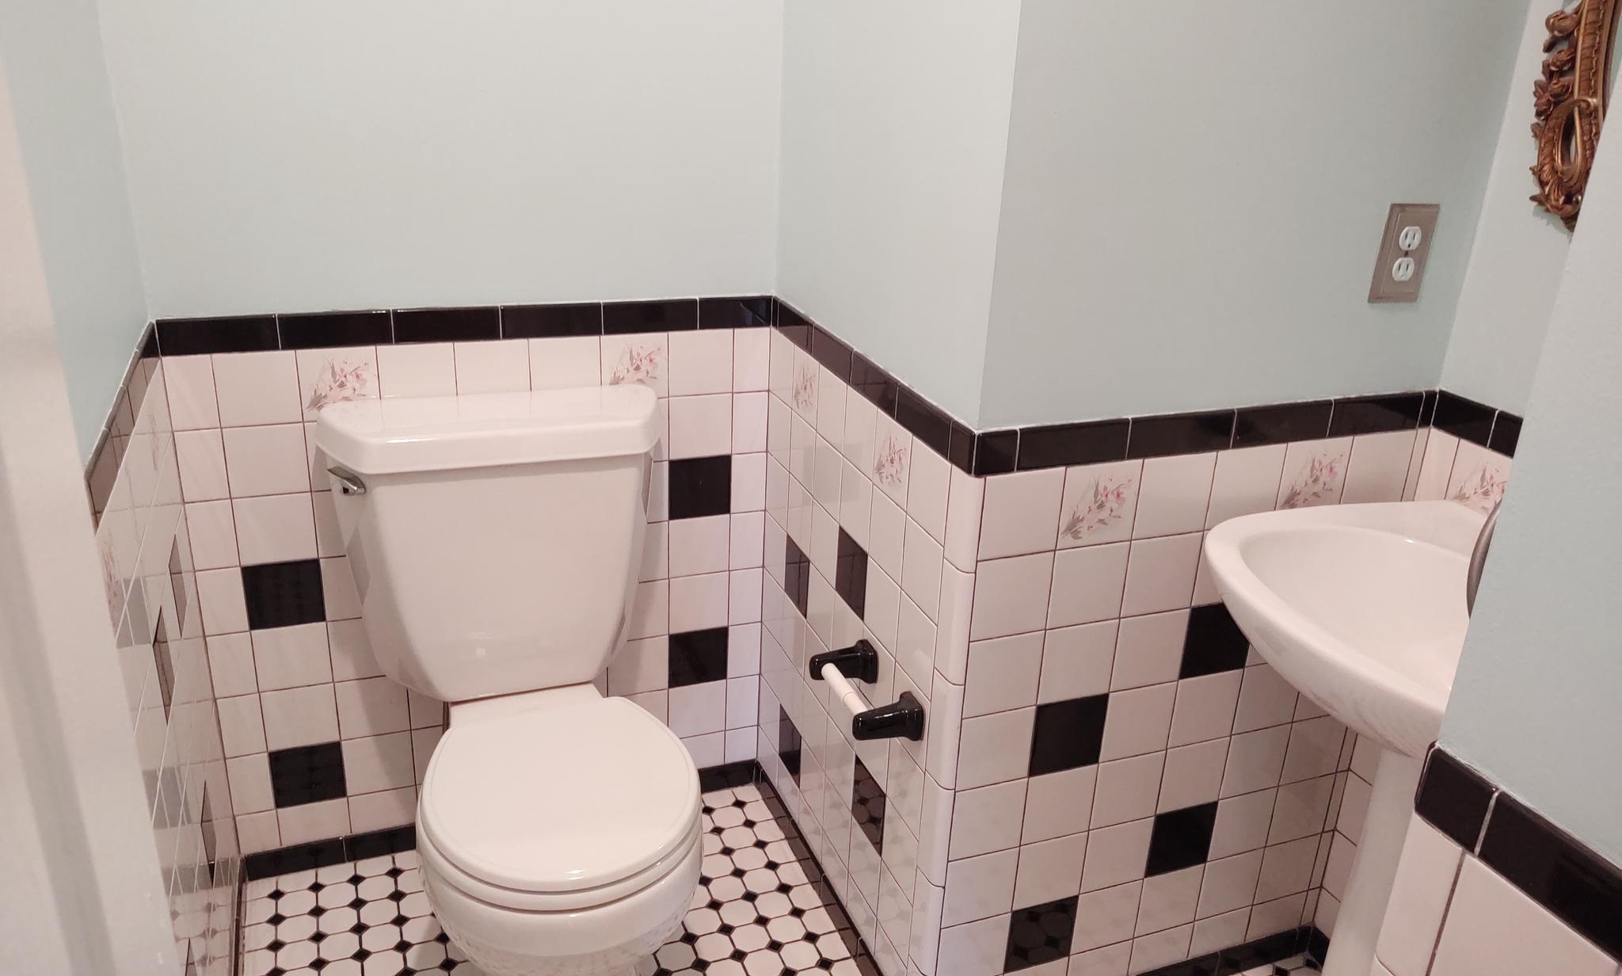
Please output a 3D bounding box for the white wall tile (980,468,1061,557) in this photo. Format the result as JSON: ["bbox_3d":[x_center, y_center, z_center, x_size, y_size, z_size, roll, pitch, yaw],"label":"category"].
[{"bbox_3d":[0.250,0.031,1.508,0.108,0.108,0.009,-6,23,-21],"label":"white wall tile"}]

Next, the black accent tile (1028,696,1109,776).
[{"bbox_3d":[0.338,0.324,1.668,0.108,0.108,0.010,-6,24,-21],"label":"black accent tile"}]

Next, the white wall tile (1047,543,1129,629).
[{"bbox_3d":[0.347,0.121,1.586,0.108,0.108,0.010,-6,24,-21],"label":"white wall tile"}]

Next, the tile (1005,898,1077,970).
[{"bbox_3d":[0.325,0.628,1.793,0.108,0.108,0.009,-6,24,-21],"label":"tile"}]

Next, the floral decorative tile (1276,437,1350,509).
[{"bbox_3d":[0.657,-0.013,1.661,0.108,0.108,0.009,-6,23,-21],"label":"floral decorative tile"}]

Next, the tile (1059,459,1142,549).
[{"bbox_3d":[0.352,0.019,1.545,0.108,0.108,0.010,-6,24,-21],"label":"tile"}]

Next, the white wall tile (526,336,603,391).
[{"bbox_3d":[-0.383,-0.185,1.968,0.108,0.108,0.010,-6,23,-20],"label":"white wall tile"}]

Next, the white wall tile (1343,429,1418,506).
[{"bbox_3d":[0.759,-0.024,1.701,0.108,0.108,0.009,-6,24,-21],"label":"white wall tile"}]

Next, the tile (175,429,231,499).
[{"bbox_3d":[-0.881,-0.032,1.837,0.061,0.108,0.009,-6,23,-20],"label":"tile"}]

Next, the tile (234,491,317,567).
[{"bbox_3d":[-0.800,0.061,1.897,0.108,0.108,0.009,-6,23,-20],"label":"tile"}]

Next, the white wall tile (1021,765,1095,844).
[{"bbox_3d":[0.334,0.426,1.712,0.108,0.108,0.009,-6,23,-20],"label":"white wall tile"}]

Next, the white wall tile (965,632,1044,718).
[{"bbox_3d":[0.241,0.234,1.590,0.108,0.108,0.009,-6,24,-21],"label":"white wall tile"}]

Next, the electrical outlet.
[{"bbox_3d":[0.737,-0.292,1.576,0.080,0.124,0.009,-6,24,-21],"label":"electrical outlet"}]

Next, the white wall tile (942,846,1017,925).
[{"bbox_3d":[0.227,0.538,1.715,0.108,0.108,0.009,-6,23,-20],"label":"white wall tile"}]

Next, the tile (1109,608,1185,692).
[{"bbox_3d":[0.445,0.212,1.666,0.108,0.108,0.009,-6,23,-21],"label":"tile"}]

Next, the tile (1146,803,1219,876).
[{"bbox_3d":[0.533,0.505,1.827,0.108,0.108,0.009,-6,23,-21],"label":"tile"}]

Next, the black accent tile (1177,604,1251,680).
[{"bbox_3d":[0.546,0.201,1.704,0.108,0.108,0.009,-6,23,-21],"label":"black accent tile"}]

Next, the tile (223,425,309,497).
[{"bbox_3d":[-0.800,-0.040,1.866,0.108,0.108,0.009,-6,23,-20],"label":"tile"}]

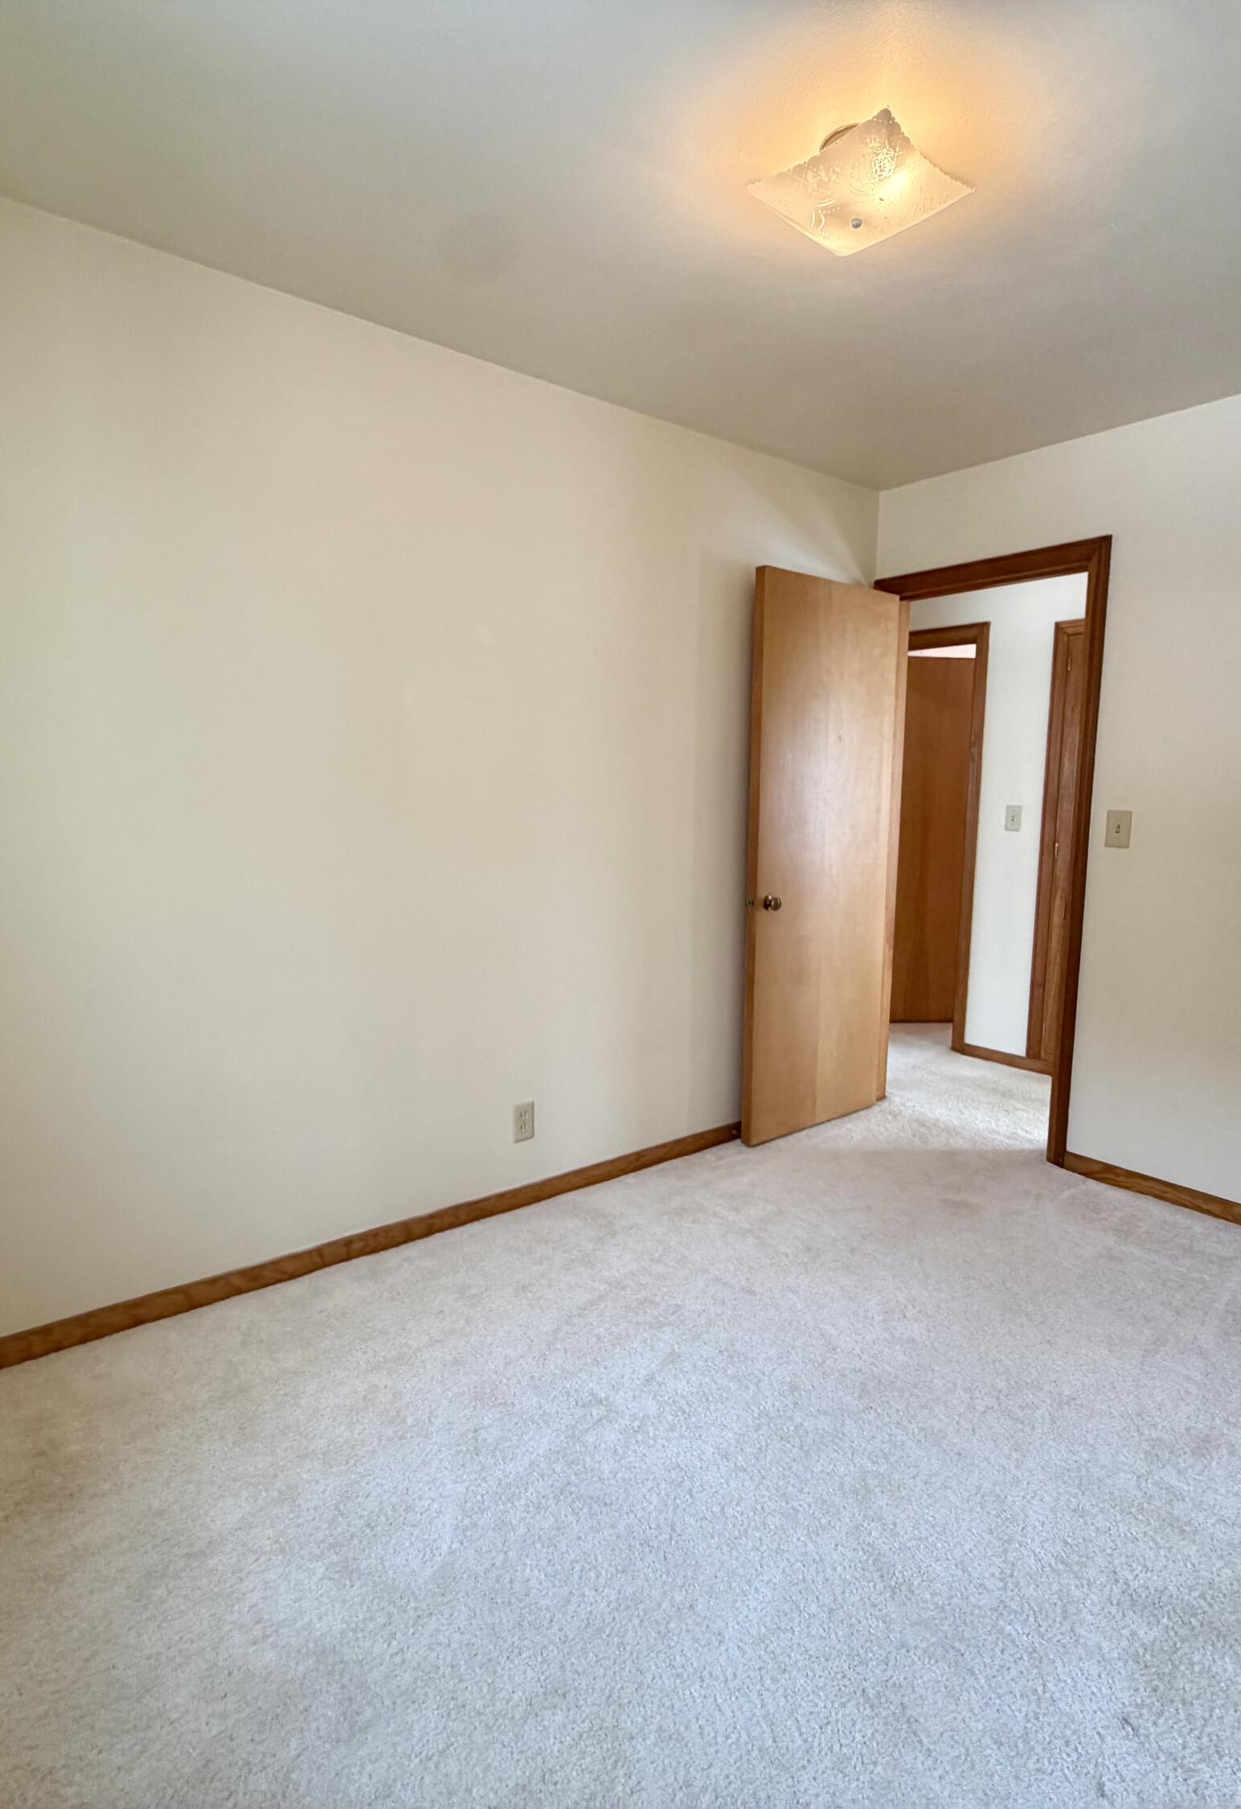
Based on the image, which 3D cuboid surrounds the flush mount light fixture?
[{"bbox_3d":[0.444,-1.304,1.796,0.305,0.115,0.305,-6,10,-43],"label":"flush mount light fixture"}]

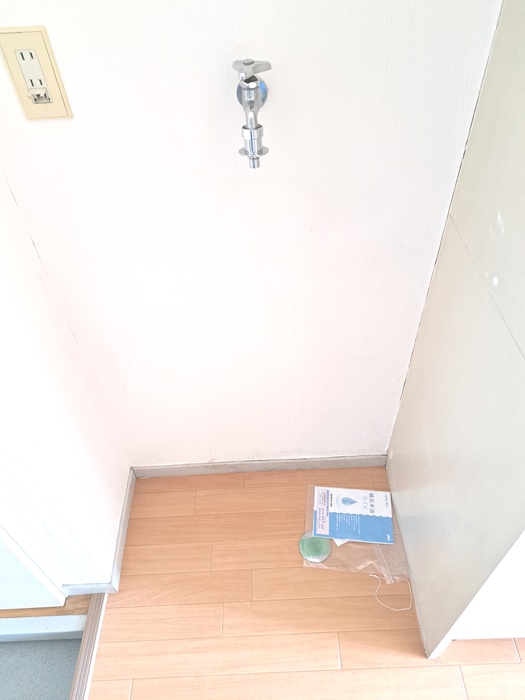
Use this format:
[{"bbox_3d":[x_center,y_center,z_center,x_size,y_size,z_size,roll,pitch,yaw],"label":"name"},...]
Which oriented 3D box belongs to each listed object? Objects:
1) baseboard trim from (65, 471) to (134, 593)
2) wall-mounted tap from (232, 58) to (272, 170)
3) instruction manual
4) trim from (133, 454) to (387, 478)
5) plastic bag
[{"bbox_3d":[-0.439,0.480,1.323,0.137,0.053,0.332,-3,45,0],"label":"baseboard trim"},{"bbox_3d":[-0.013,-0.340,0.692,0.051,0.143,0.100,-3,45,0],"label":"wall-mounted tap"},{"bbox_3d":[0.250,0.454,1.341,0.210,0.006,0.148,3,45,6],"label":"instruction manual"},{"bbox_3d":[-0.009,0.345,1.435,0.749,0.053,0.010,-3,45,0],"label":"trim"},{"bbox_3d":[0.247,0.483,1.307,0.265,0.016,0.256,3,45,6],"label":"plastic bag"}]

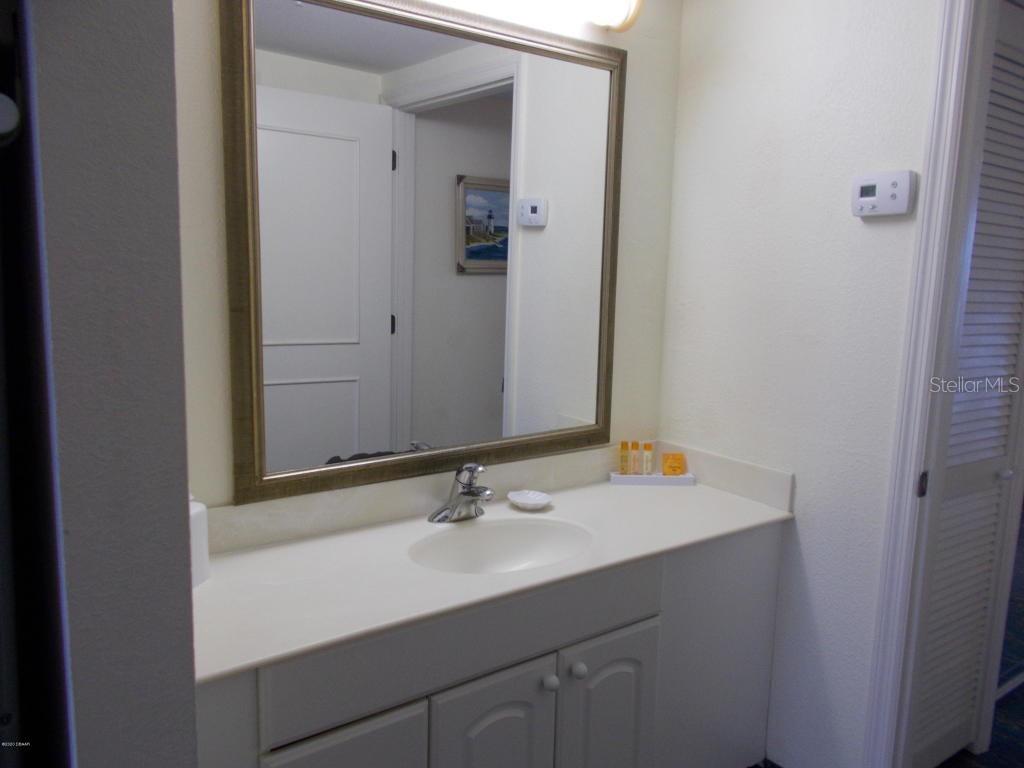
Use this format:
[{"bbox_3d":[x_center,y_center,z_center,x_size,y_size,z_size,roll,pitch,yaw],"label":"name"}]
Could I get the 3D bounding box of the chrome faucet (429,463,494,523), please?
[{"bbox_3d":[-0.105,0.281,1.960,0.160,0.160,0.185,-5,10,-36],"label":"chrome faucet"}]

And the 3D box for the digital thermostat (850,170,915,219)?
[{"bbox_3d":[0.898,-0.455,1.856,0.033,0.097,0.138,-5,10,-36],"label":"digital thermostat"}]

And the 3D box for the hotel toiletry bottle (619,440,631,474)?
[{"bbox_3d":[0.349,0.230,2.384,0.029,0.103,0.028,1,8,0],"label":"hotel toiletry bottle"}]

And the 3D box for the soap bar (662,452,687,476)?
[{"bbox_3d":[0.506,0.250,2.403,0.071,0.072,0.022,1,2,0],"label":"soap bar"}]

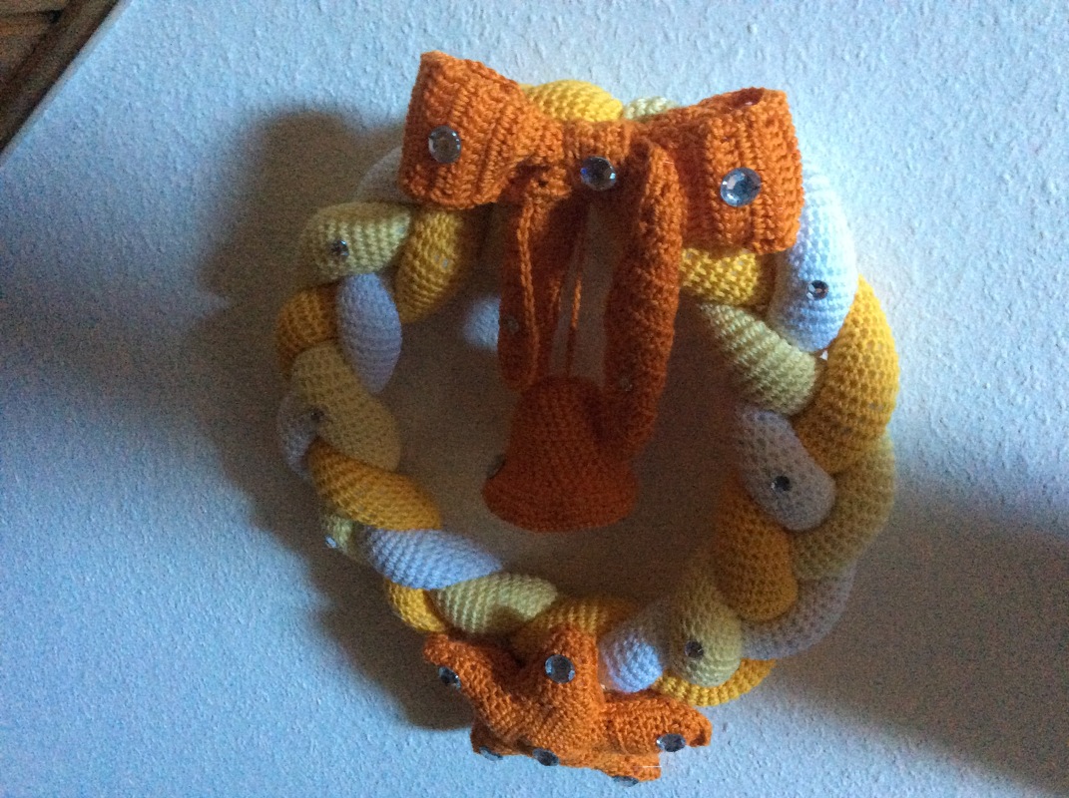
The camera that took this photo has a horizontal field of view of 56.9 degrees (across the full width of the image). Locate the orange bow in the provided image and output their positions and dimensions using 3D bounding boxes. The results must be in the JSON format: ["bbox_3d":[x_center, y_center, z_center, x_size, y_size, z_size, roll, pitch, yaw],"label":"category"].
[{"bbox_3d":[0.030,-0.052,0.530,0.205,0.250,0.100,6,5,2],"label":"orange bow"}]

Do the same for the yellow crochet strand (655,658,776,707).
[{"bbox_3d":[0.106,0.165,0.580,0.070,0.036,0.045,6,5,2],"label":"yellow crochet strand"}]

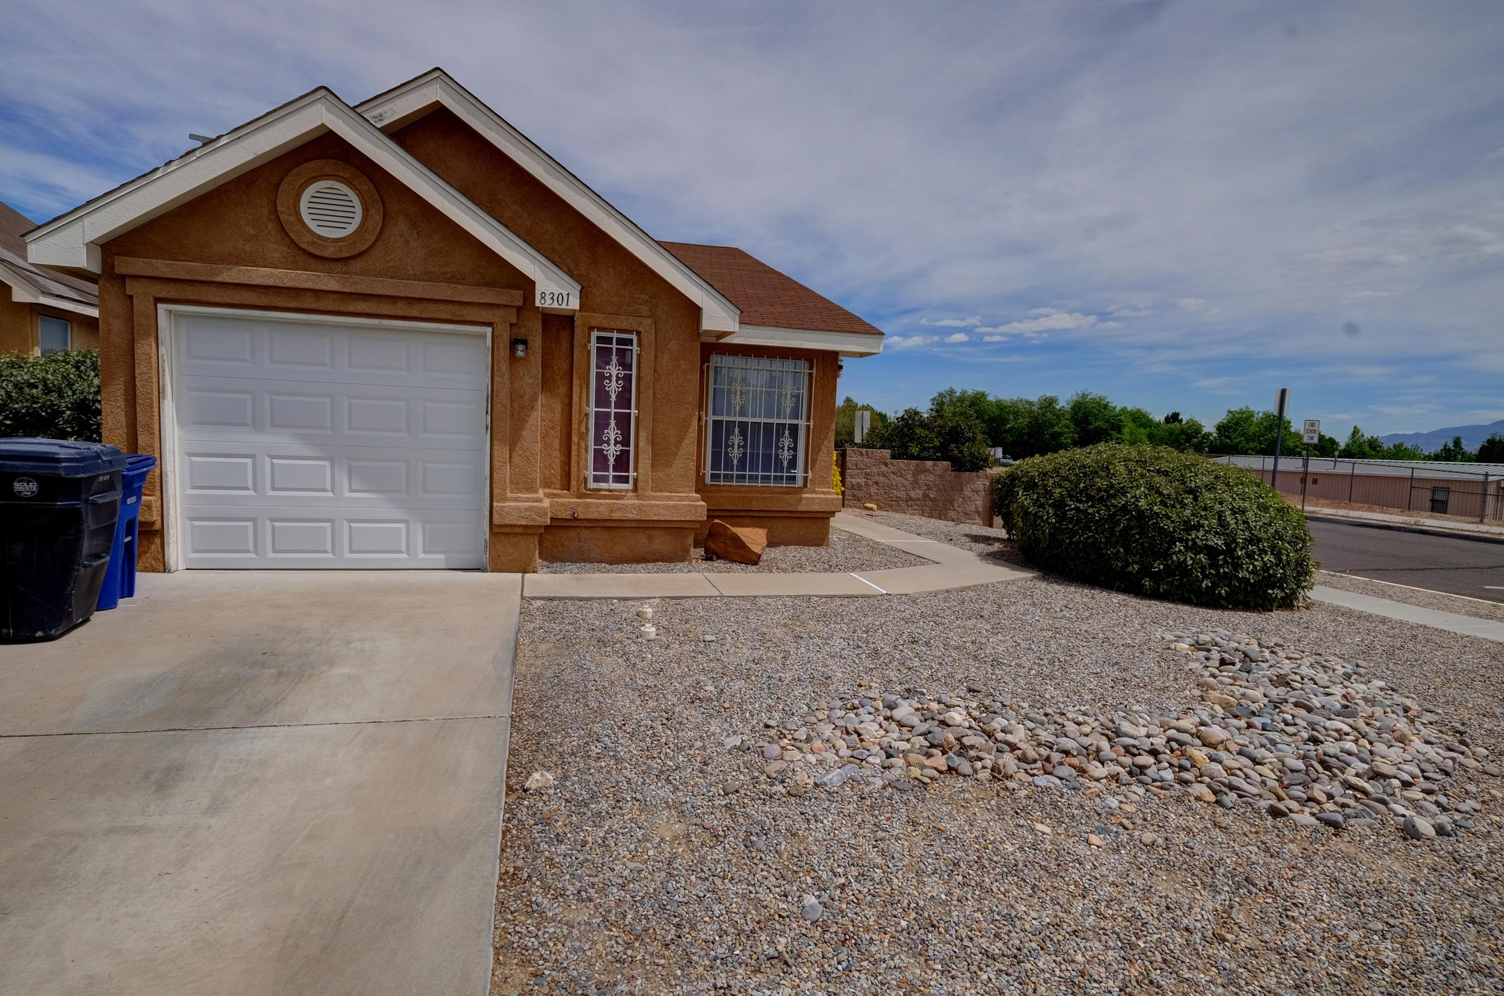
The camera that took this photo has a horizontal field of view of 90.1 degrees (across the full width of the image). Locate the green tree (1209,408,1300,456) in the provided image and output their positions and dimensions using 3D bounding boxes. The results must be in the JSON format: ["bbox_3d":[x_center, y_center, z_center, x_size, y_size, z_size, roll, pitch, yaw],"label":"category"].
[{"bbox_3d":[53.405,-5.682,80.321,9.771,7.823,8.306,1,5,-16],"label":"green tree"}]

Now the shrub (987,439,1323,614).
[{"bbox_3d":[4.747,0.181,9.098,3.350,1.650,3.500,1,5,-16],"label":"shrub"}]

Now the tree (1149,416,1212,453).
[{"bbox_3d":[48.451,-5.813,85.283,7.054,6.892,6.349,1,5,-16],"label":"tree"}]

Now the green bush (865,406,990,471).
[{"bbox_3d":[3.736,-0.898,15.813,2.950,2.000,2.400,1,6,-14],"label":"green bush"}]

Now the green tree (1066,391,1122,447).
[{"bbox_3d":[34.011,-6.432,75.355,5.520,8.650,5.520,1,5,-16],"label":"green tree"}]

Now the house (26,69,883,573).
[{"bbox_3d":[-3.238,-2.039,11.965,7.450,4.450,11.750,1,5,-16],"label":"house"}]

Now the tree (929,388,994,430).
[{"bbox_3d":[17.925,-5.912,65.305,5.700,7.432,5.700,1,5,-16],"label":"tree"}]

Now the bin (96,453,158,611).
[{"bbox_3d":[-4.491,0.181,4.978,0.820,1.080,0.660,1,5,-16],"label":"bin"}]

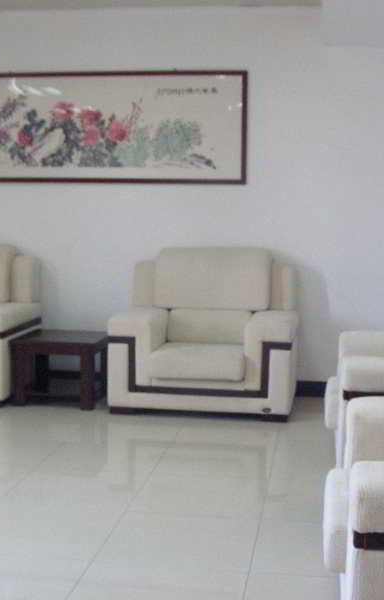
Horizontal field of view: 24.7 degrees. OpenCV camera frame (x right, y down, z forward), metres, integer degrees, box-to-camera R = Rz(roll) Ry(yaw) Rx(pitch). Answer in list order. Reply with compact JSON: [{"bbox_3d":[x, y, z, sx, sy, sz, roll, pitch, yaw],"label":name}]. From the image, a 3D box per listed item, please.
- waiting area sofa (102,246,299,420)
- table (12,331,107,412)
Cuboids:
[{"bbox_3d":[0.101,0.196,5.975,1.187,1.074,0.886,2,5,9],"label":"waiting area sofa"},{"bbox_3d":[-0.888,0.476,6.173,0.591,0.453,0.611,1,5,8],"label":"table"}]

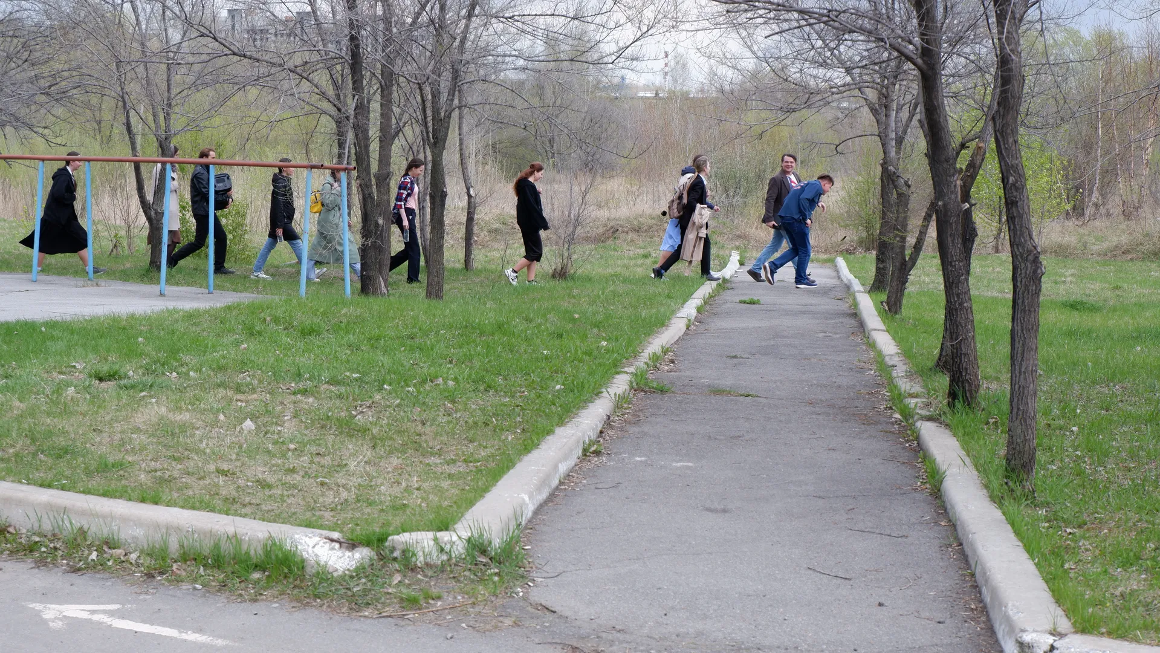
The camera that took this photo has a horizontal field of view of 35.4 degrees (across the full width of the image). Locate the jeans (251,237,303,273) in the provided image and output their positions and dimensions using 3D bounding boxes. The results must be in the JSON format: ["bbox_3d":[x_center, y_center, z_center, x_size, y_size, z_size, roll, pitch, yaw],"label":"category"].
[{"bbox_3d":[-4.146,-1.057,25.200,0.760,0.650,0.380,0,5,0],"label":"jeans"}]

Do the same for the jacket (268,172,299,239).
[{"bbox_3d":[-4.109,-1.667,25.200,0.410,0.930,0.520,0,5,0],"label":"jacket"}]

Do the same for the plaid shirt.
[{"bbox_3d":[-2.309,-1.742,23.900,0.310,0.540,0.460,0,5,0],"label":"plaid shirt"}]

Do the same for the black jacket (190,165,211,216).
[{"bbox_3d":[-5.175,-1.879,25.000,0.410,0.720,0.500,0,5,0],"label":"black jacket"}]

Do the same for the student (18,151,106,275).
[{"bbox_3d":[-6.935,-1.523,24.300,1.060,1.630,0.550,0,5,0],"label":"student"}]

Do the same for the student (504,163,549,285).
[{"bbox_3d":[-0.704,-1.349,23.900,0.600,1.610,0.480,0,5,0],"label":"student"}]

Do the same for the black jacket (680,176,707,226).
[{"bbox_3d":[1.579,-1.736,25.100,0.410,0.730,0.520,0,5,0],"label":"black jacket"}]

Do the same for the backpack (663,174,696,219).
[{"bbox_3d":[1.378,-1.812,25.200,0.280,0.540,0.330,17,4,-1],"label":"backpack"}]

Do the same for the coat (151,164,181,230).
[{"bbox_3d":[-5.888,-1.836,25.800,0.380,0.950,0.500,0,5,0],"label":"coat"}]

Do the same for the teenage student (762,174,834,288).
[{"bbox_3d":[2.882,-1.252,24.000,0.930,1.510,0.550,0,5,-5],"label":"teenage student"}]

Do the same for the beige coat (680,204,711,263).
[{"bbox_3d":[1.579,-1.269,24.800,0.400,0.800,0.230,0,5,0],"label":"beige coat"}]

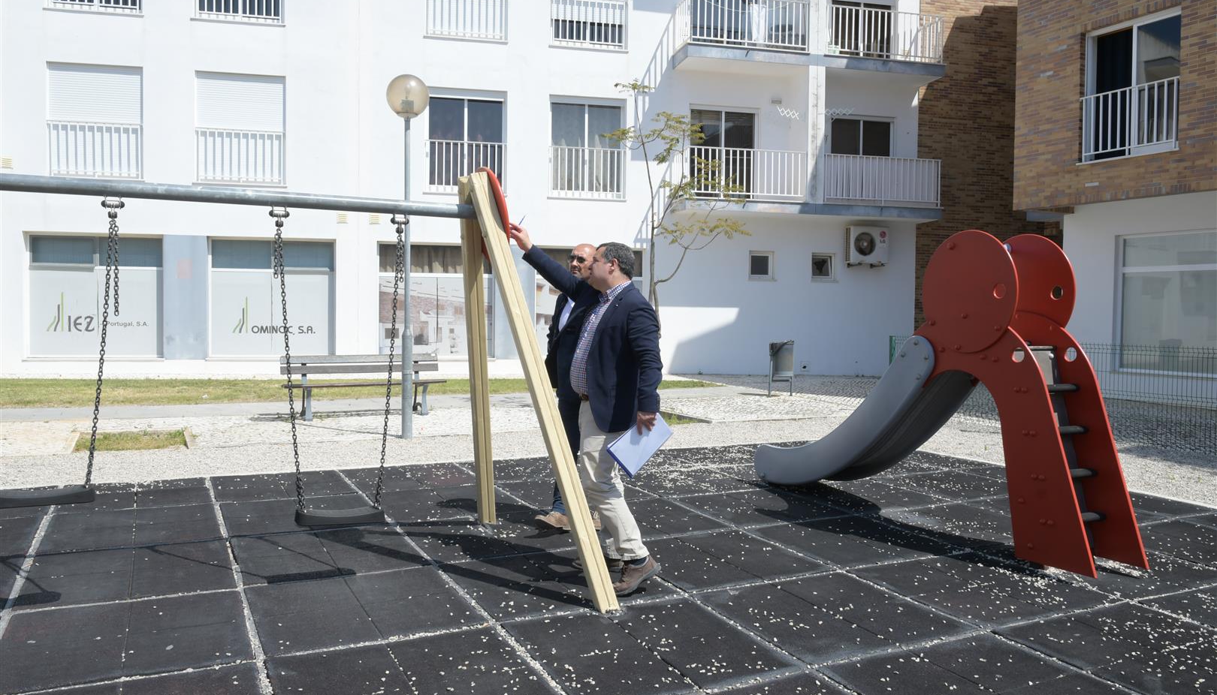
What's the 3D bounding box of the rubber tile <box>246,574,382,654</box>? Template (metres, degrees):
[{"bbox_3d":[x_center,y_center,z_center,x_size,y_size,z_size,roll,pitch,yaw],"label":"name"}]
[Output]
[{"bbox_3d":[-1.405,1.252,4.256,0.490,0.042,0.980,-1,3,-26],"label":"rubber tile"}]

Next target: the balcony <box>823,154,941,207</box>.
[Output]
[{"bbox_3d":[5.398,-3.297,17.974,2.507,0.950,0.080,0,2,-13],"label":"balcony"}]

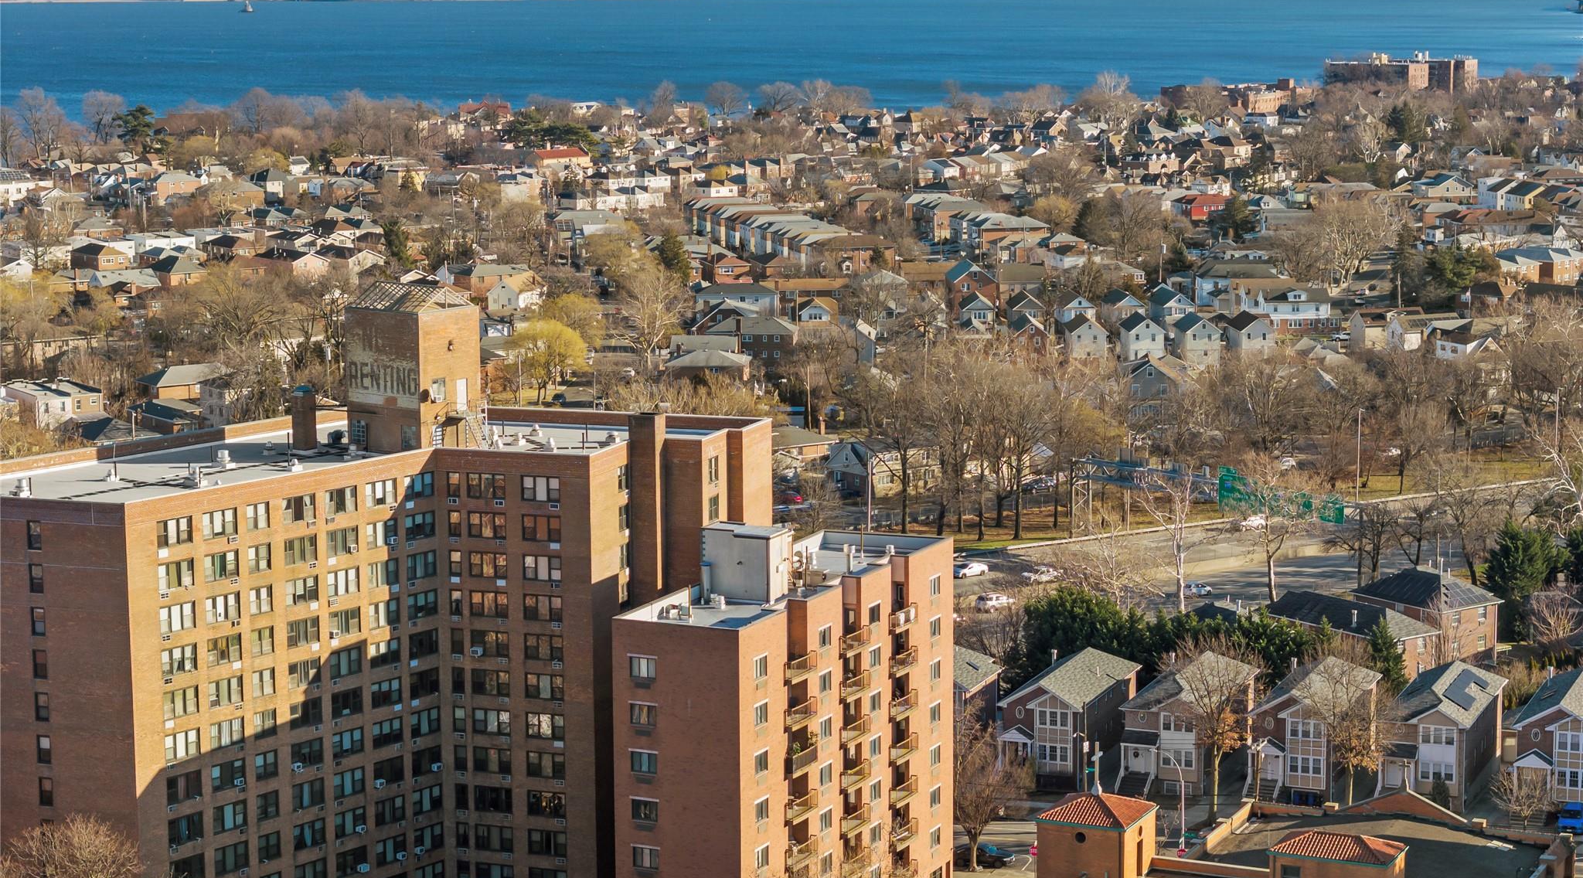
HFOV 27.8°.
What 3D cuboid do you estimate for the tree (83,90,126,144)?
[{"bbox_3d":[-249.039,-115.058,1158.492,16.000,21.500,16.000,0,9,0],"label":"tree"}]

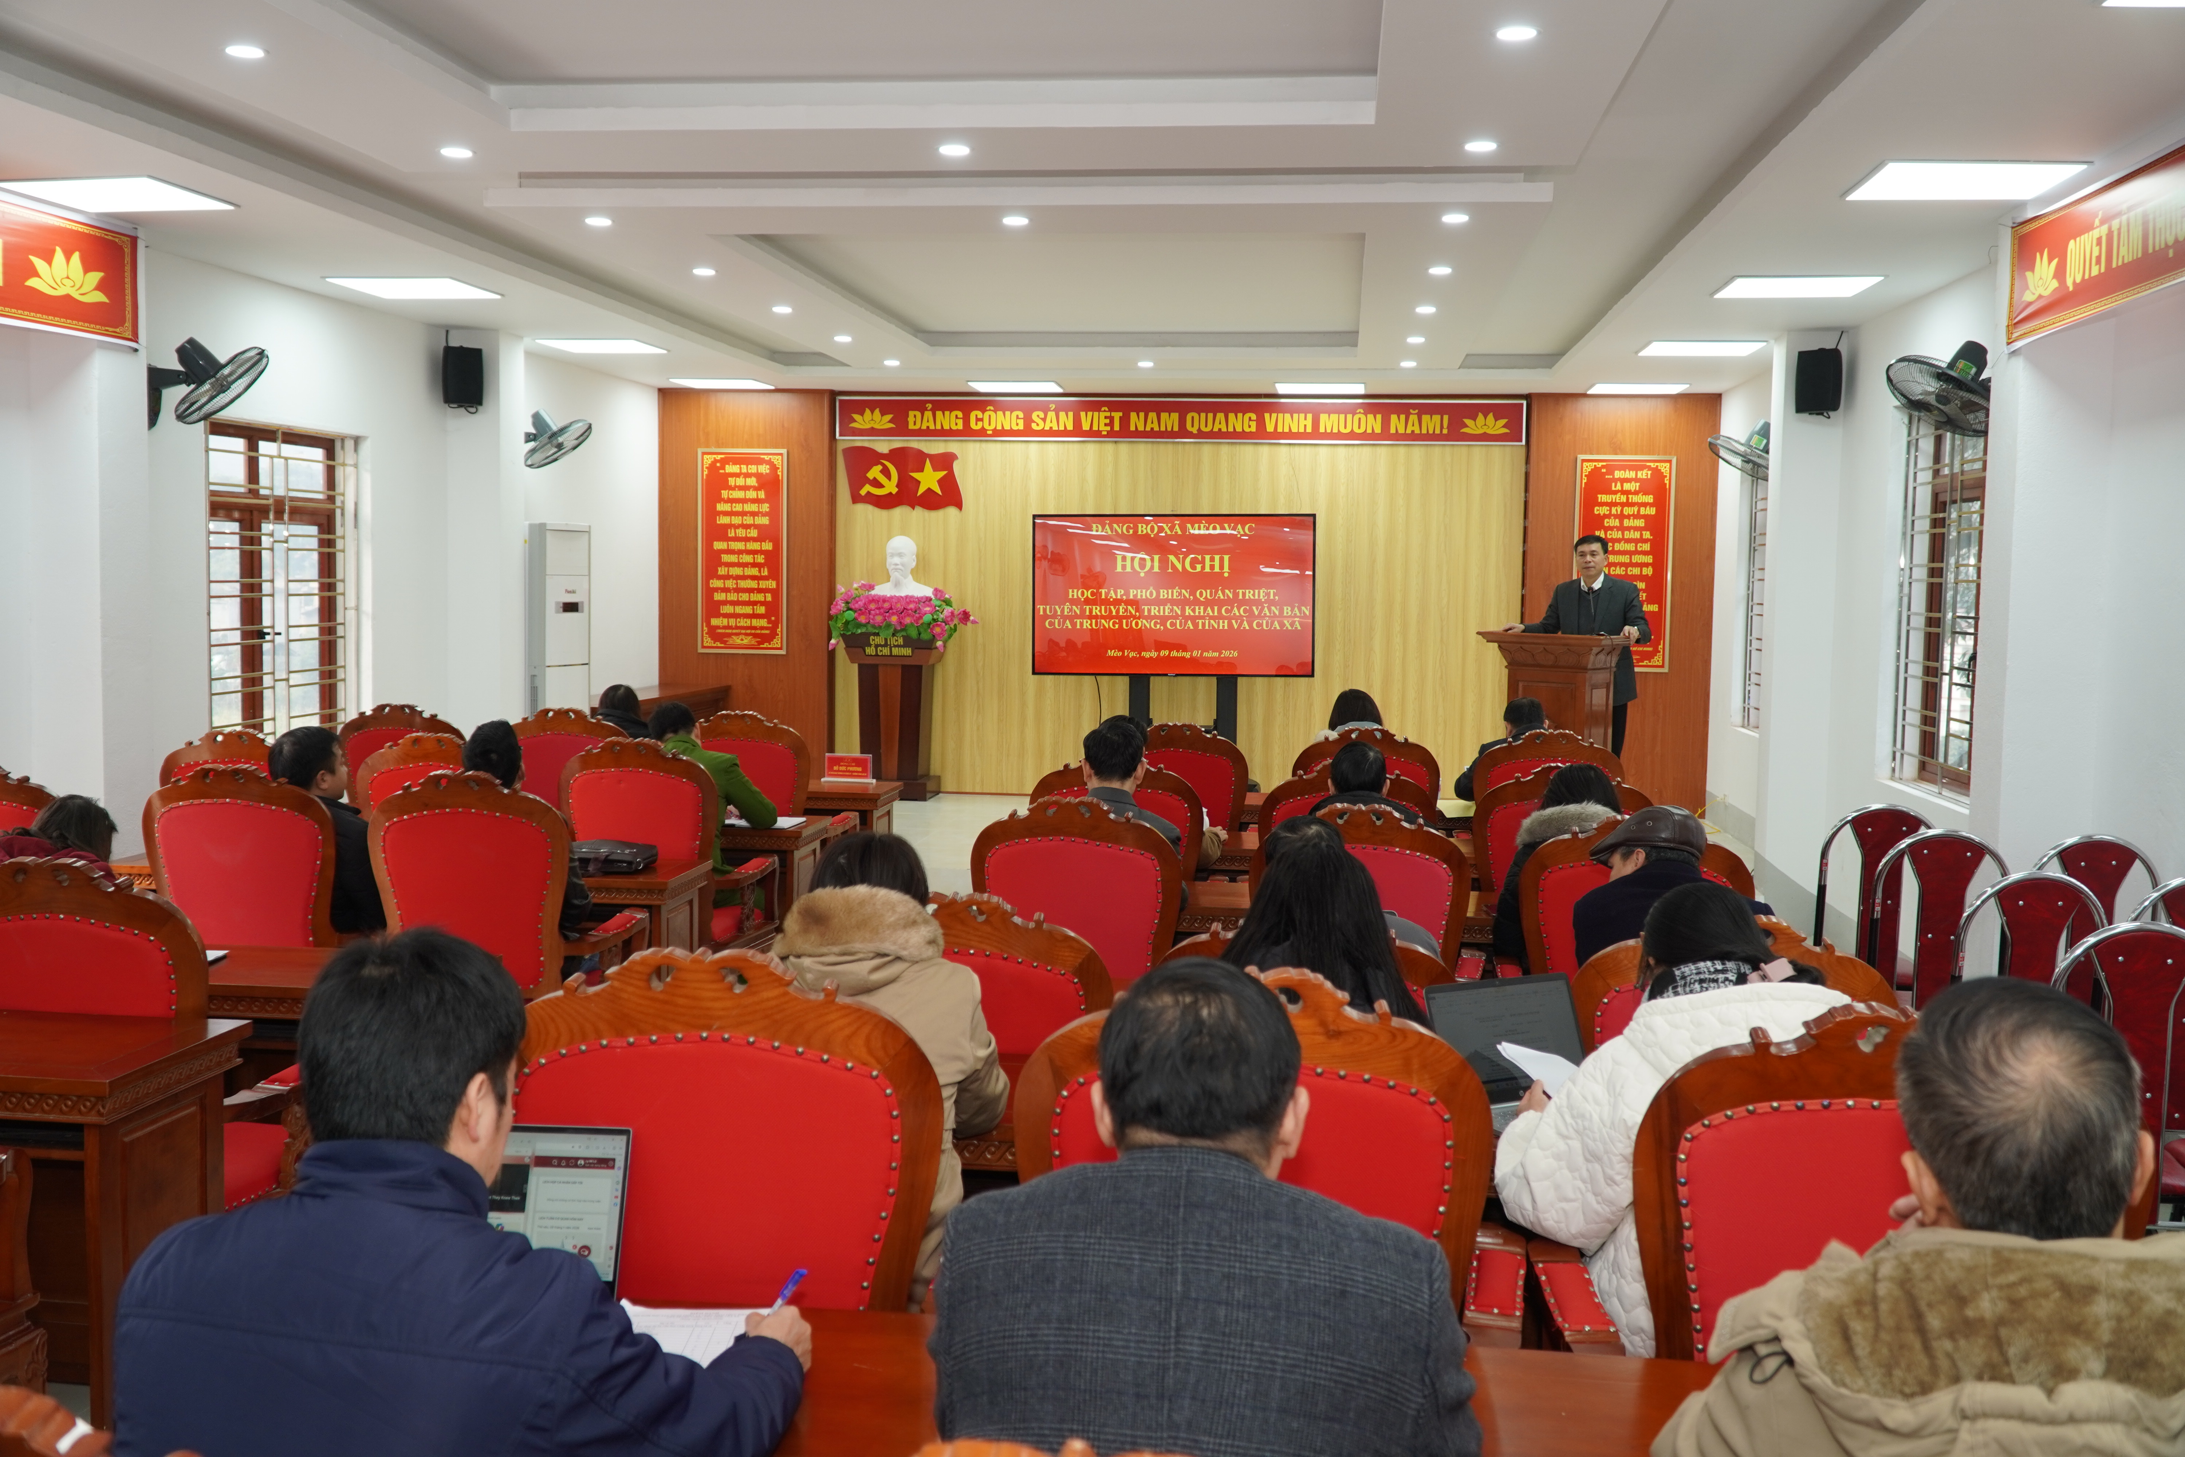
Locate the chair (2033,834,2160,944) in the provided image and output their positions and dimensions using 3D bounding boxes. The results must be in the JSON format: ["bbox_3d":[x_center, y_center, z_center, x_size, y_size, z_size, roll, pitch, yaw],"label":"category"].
[{"bbox_3d":[2.749,0.773,5.334,0.420,0.960,0.500,1,5,-6],"label":"chair"}]

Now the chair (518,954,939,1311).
[{"bbox_3d":[-0.419,0.773,2.351,0.660,1.110,0.650,1,5,4],"label":"chair"}]

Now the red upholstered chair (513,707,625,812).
[{"bbox_3d":[-2.080,0.419,7.428,0.630,1.050,0.620,1,5,0],"label":"red upholstered chair"}]

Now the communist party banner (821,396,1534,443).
[{"bbox_3d":[0.501,-1.923,11.366,4.302,0.280,0.050,2,5,8],"label":"communist party banner"}]

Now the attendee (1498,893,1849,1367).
[{"bbox_3d":[0.792,0.774,2.468,0.520,1.172,0.720,0,5,-7],"label":"attendee"}]

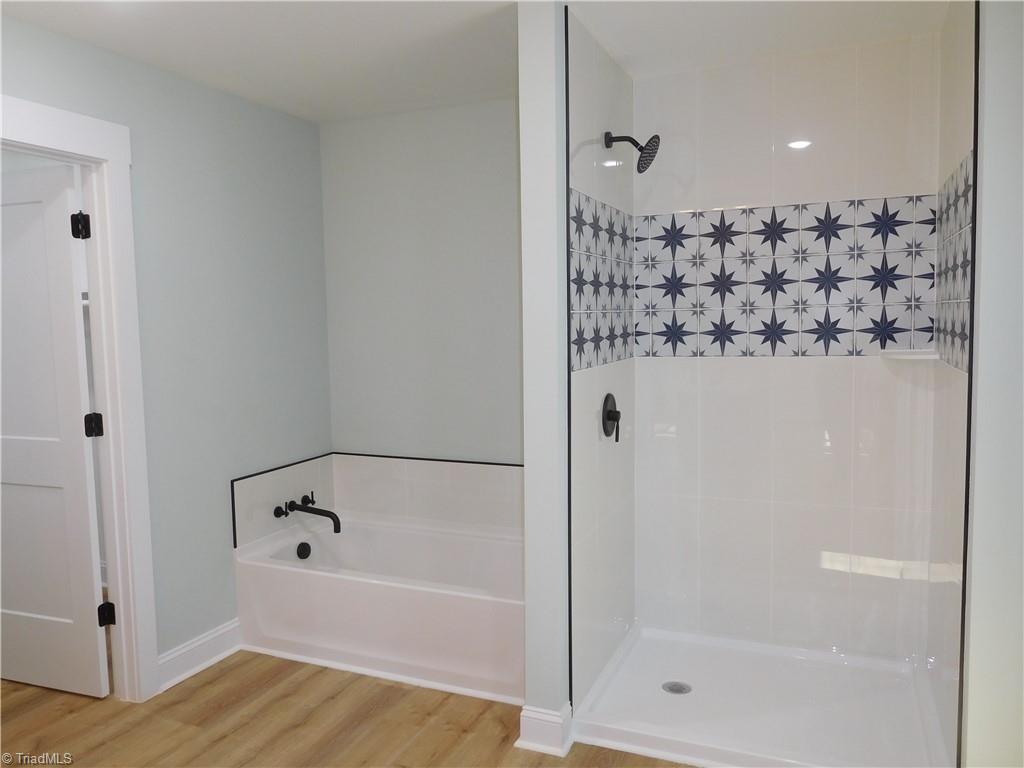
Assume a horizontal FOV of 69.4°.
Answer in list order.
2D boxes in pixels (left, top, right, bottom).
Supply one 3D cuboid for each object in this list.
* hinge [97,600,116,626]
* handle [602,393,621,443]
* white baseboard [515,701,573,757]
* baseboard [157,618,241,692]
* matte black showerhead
[{"bbox_3d":[-1.566,0.896,2.865,0.047,0.092,0.040,1,5,24],"label":"hinge"},{"bbox_3d":[0.413,0.133,2.941,0.054,0.200,0.172,1,5,24],"label":"handle"},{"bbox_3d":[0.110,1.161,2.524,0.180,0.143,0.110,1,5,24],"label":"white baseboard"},{"bbox_3d":[-1.313,1.140,3.132,0.032,0.143,0.437,1,5,24],"label":"baseboard"},{"bbox_3d":[0.466,-0.890,2.832,0.210,0.172,0.150,1,5,24],"label":"matte black showerhead"}]

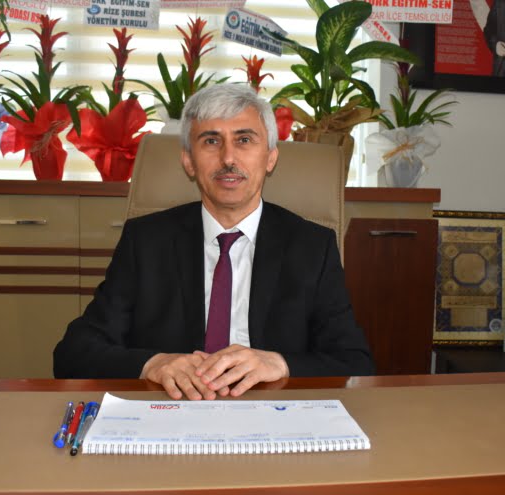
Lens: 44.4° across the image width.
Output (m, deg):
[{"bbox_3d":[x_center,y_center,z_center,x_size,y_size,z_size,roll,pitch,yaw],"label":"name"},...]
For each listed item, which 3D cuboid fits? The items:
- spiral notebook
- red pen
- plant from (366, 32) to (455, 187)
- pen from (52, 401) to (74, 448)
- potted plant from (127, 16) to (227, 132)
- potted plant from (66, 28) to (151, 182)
[{"bbox_3d":[-0.035,0.227,0.809,0.333,0.020,0.165,0,4,-5],"label":"spiral notebook"},{"bbox_3d":[-0.230,0.226,0.806,0.011,0.011,0.143,0,4,-9],"label":"red pen"},{"bbox_3d":[0.599,-0.508,2.330,0.329,0.555,0.300,1,4,0],"label":"plant"},{"bbox_3d":[-0.243,0.226,0.802,0.012,0.012,0.142,0,4,-10],"label":"pen"},{"bbox_3d":[-0.282,-0.674,2.330,0.358,0.380,0.330,1,4,0],"label":"potted plant"},{"bbox_3d":[-0.542,-0.534,2.330,0.307,0.562,0.300,1,4,0],"label":"potted plant"}]

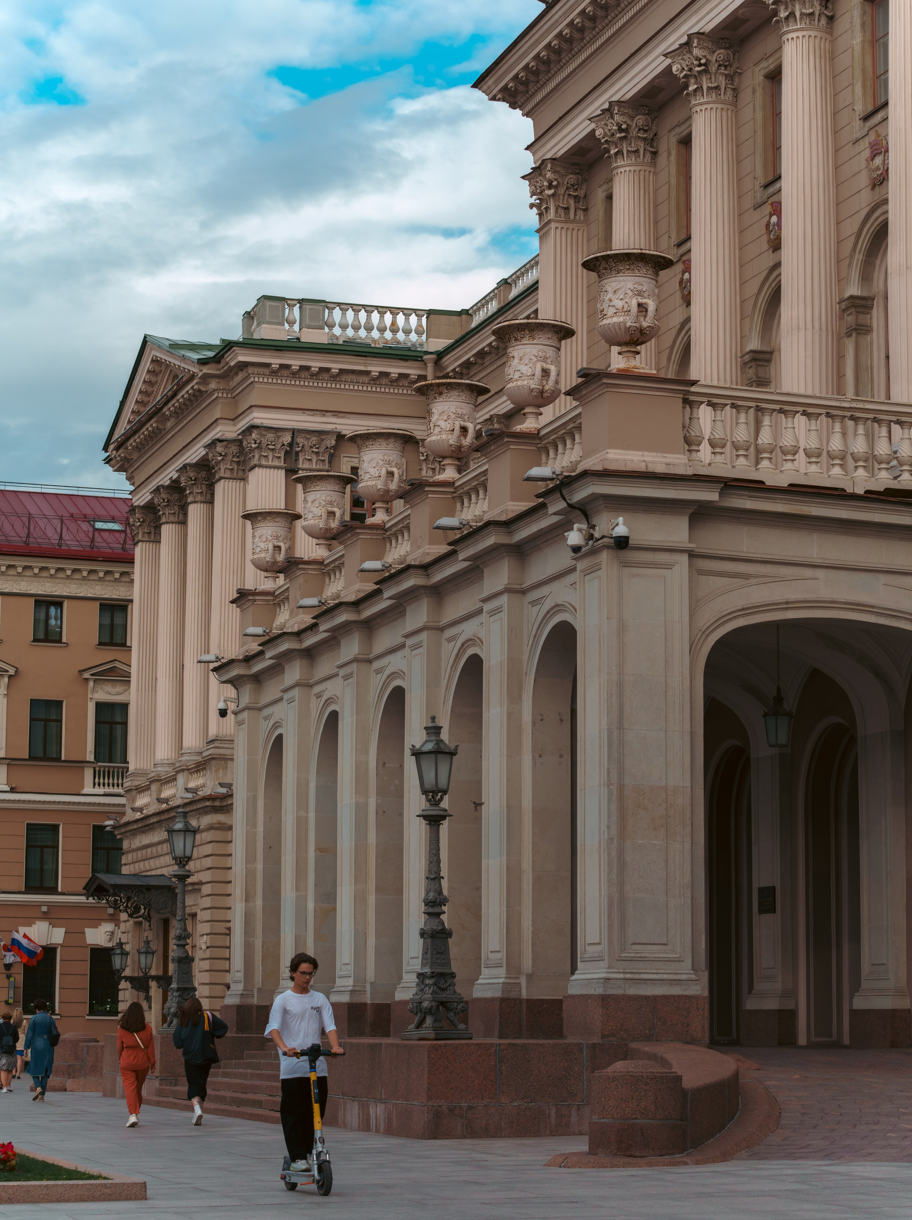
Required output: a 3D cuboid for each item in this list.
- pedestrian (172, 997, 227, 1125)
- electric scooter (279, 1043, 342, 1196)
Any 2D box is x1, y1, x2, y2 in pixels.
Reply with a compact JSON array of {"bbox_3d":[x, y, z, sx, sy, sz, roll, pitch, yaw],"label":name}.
[{"bbox_3d":[-3.357,5.964,38.183,0.660,1.670,0.500,2,-8,-13],"label":"pedestrian"},{"bbox_3d":[-1.186,4.093,23.329,0.530,1.210,1.170,3,-9,-21],"label":"electric scooter"}]

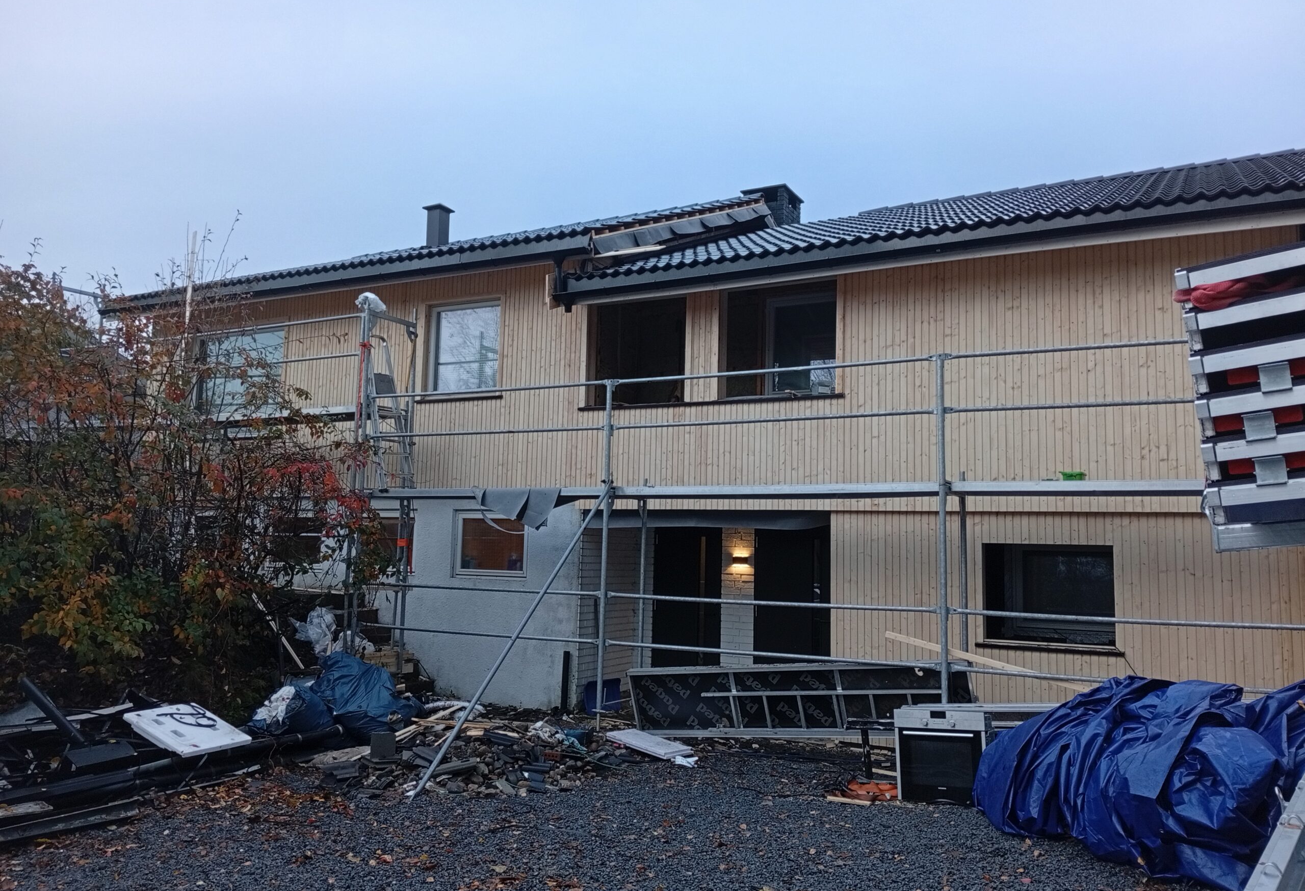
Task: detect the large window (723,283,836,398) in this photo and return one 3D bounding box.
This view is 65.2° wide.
[{"bbox_3d":[1.234,-1.009,9.997,1.220,1.109,0.150,-2,-7,28],"label":"large window"}]

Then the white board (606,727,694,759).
[{"bbox_3d":[-0.030,2.434,8.308,0.290,0.045,0.747,3,-2,-39],"label":"white board"}]

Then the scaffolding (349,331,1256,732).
[{"bbox_3d":[0.821,0.971,9.129,8.720,3.237,0.780,-2,-7,28],"label":"scaffolding"}]

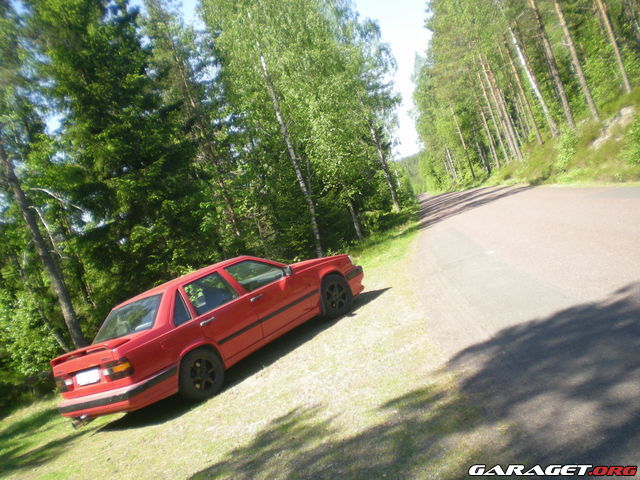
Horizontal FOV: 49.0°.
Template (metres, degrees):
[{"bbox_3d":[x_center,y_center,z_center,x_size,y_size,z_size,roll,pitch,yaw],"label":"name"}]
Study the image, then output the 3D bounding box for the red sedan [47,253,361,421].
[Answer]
[{"bbox_3d":[-1.314,1.047,9.691,1.770,1.390,4.660,-19,4,42],"label":"red sedan"}]

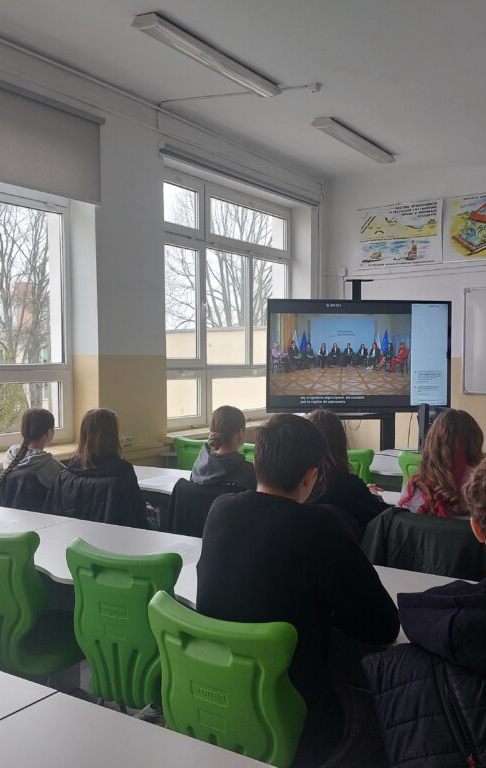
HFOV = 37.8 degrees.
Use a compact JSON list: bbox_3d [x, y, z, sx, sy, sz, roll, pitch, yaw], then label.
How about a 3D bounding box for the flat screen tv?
[{"bbox_3d":[1.067,-0.254,6.508,1.710,1.022,0.090,0,2,-6],"label":"flat screen tv"}]

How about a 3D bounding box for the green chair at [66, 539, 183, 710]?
[{"bbox_3d":[-0.285,0.954,2.408,0.450,0.870,0.510,1,2,23],"label":"green chair"}]

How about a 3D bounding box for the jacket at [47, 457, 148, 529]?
[{"bbox_3d":[-0.730,0.696,3.575,0.560,0.550,0.270,1,3,34],"label":"jacket"}]

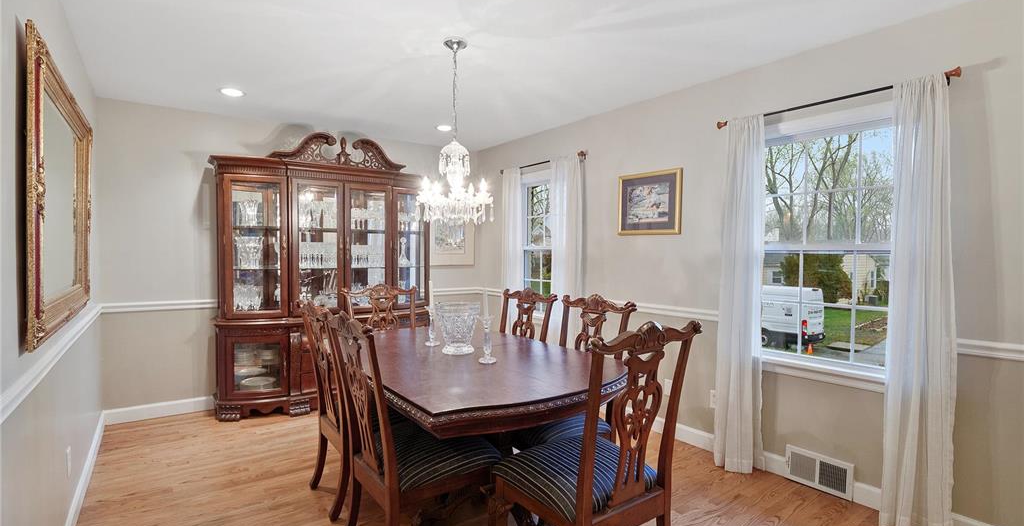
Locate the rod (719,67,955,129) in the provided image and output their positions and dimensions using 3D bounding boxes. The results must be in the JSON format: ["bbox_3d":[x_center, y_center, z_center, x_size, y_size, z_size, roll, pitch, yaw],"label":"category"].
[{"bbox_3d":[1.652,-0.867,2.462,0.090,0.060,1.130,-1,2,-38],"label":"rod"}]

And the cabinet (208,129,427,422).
[{"bbox_3d":[-1.560,0.055,4.047,1.880,2.320,0.530,-1,1,-34],"label":"cabinet"}]

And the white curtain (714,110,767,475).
[{"bbox_3d":[1.387,0.186,2.793,0.110,2.130,0.290,-1,2,-38],"label":"white curtain"}]

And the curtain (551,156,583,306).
[{"bbox_3d":[0.466,0.159,3.964,0.110,2.130,0.380,-1,2,-38],"label":"curtain"}]

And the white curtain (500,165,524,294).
[{"bbox_3d":[0.002,0.145,4.553,0.110,2.130,0.340,-1,2,-38],"label":"white curtain"}]

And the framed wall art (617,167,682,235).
[{"bbox_3d":[1.014,-0.439,3.369,0.030,0.460,0.550,-1,2,-38],"label":"framed wall art"}]

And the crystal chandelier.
[{"bbox_3d":[-0.304,-0.703,2.449,0.420,0.970,0.420,0,1,0],"label":"crystal chandelier"}]

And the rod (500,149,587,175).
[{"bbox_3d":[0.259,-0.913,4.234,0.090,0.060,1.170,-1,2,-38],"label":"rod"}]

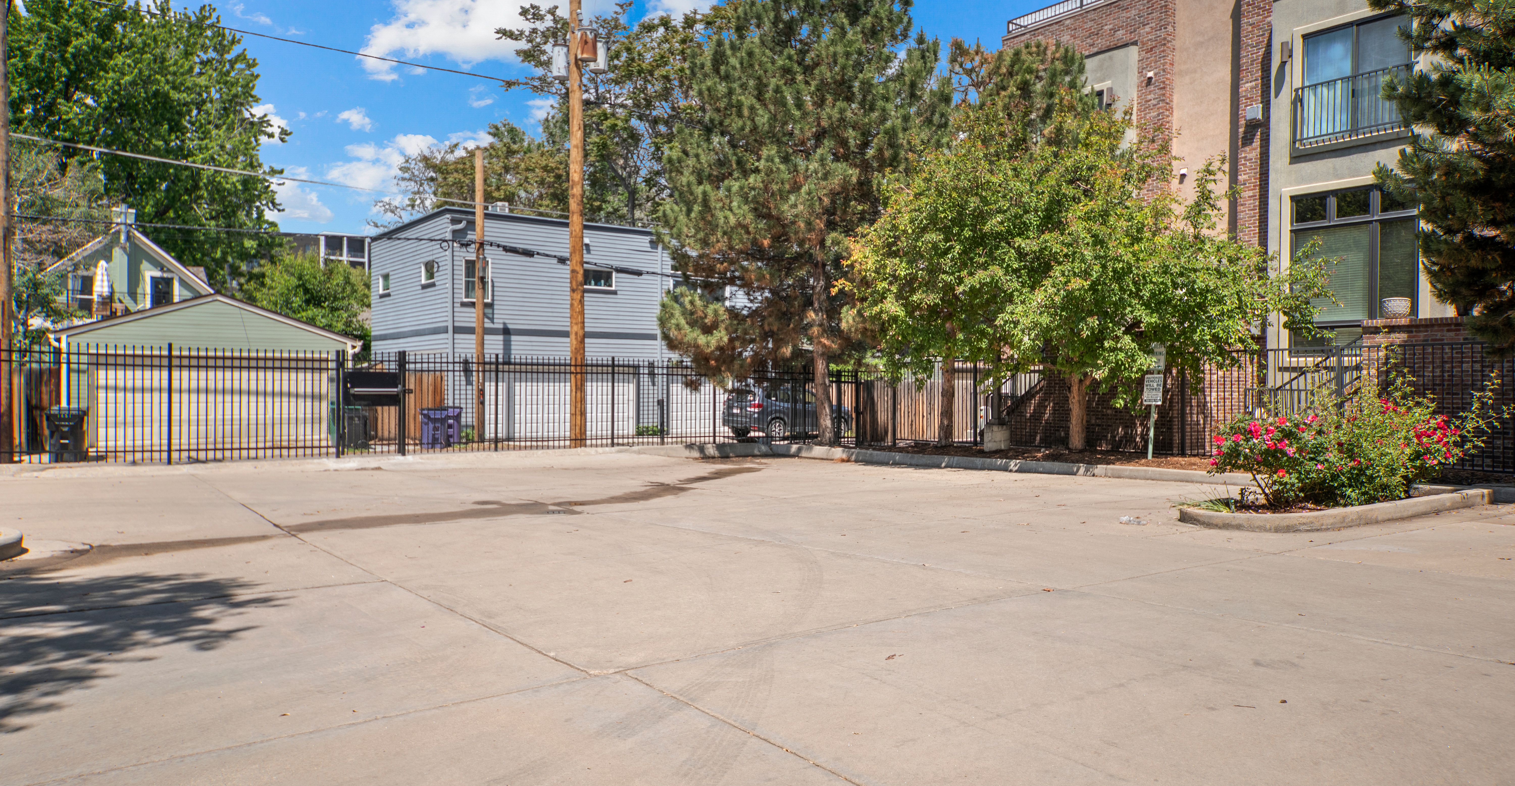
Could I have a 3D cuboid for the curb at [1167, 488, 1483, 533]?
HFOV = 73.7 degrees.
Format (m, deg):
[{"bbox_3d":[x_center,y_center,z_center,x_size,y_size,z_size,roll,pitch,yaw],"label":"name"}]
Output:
[{"bbox_3d":[5.550,1.040,9.600,3.750,0.170,1.400,0,1,-37],"label":"curb"}]

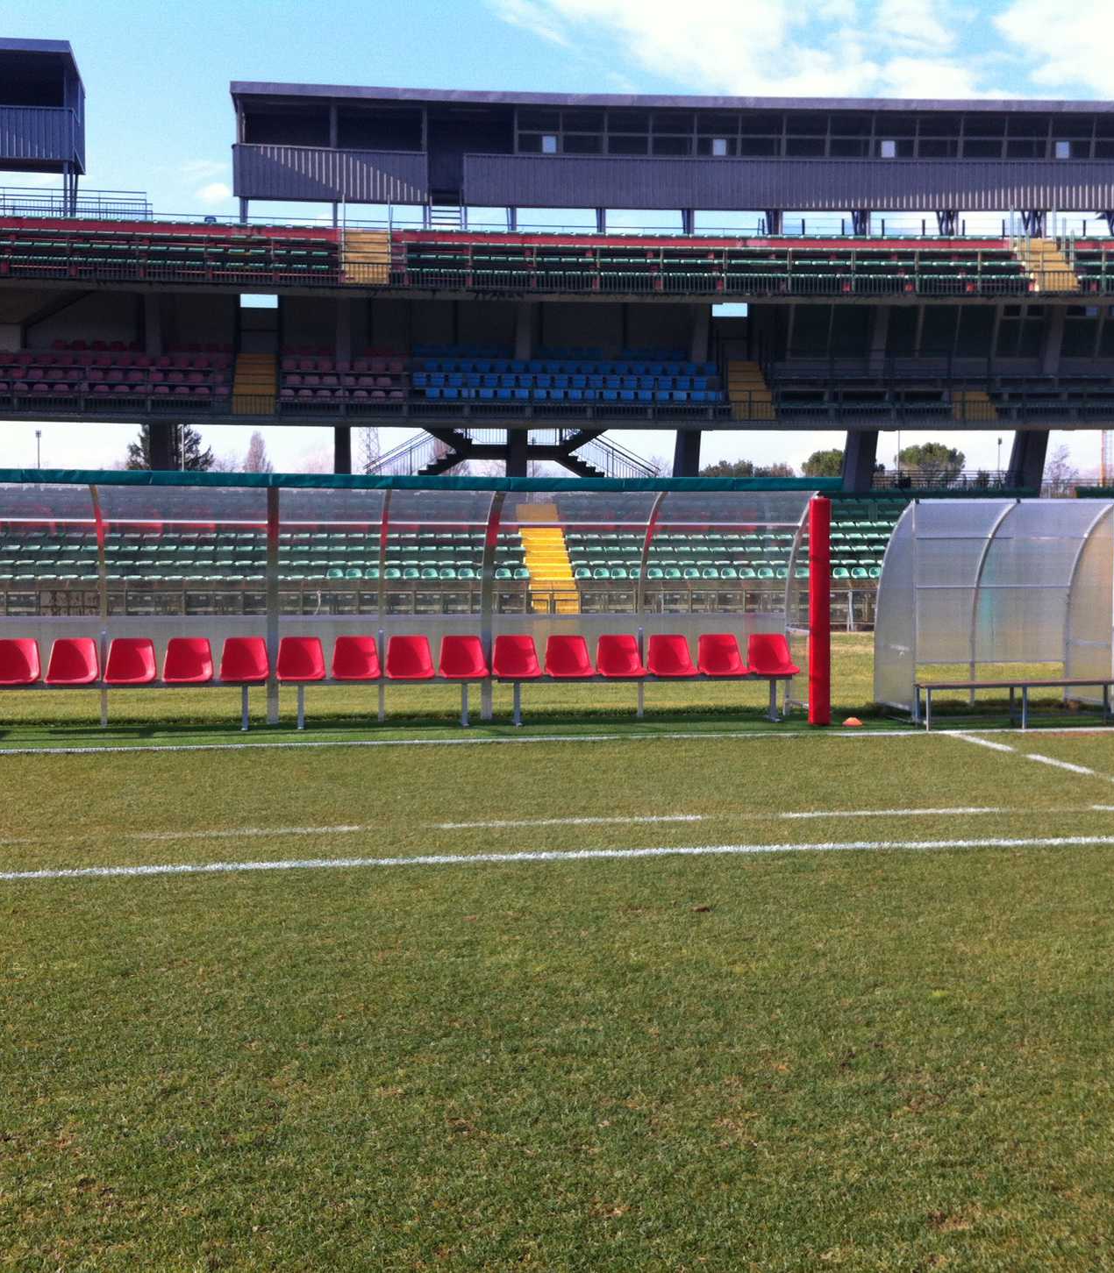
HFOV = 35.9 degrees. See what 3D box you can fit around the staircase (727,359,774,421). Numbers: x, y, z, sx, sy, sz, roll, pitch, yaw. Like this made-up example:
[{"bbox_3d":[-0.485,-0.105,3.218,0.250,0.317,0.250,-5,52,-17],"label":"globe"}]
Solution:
[{"bbox_3d":[5.247,-6.671,46.600,1.100,1.900,2.600,0,2,-4],"label":"staircase"}]

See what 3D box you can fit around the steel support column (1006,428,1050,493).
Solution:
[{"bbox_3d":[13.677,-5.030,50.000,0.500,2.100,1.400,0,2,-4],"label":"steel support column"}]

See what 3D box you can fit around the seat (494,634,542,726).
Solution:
[{"bbox_3d":[-0.374,0.381,14.807,0.425,0.769,0.440,0,4,-11],"label":"seat"}]

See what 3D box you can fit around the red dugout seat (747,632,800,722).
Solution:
[{"bbox_3d":[1.968,0.373,15.700,0.440,0.800,0.460,0,2,-11],"label":"red dugout seat"}]

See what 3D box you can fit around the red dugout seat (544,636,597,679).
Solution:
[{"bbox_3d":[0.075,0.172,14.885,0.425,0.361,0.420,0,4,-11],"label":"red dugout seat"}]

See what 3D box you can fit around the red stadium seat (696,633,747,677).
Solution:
[{"bbox_3d":[1.491,0.169,15.600,0.430,0.400,0.440,0,2,-11],"label":"red stadium seat"}]

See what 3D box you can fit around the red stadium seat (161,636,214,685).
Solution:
[{"bbox_3d":[-3.062,0.194,14.247,0.425,0.361,0.420,0,4,-11],"label":"red stadium seat"}]

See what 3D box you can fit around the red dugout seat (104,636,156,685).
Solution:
[{"bbox_3d":[-3.615,0.207,14.600,0.430,0.400,0.440,0,2,-11],"label":"red dugout seat"}]

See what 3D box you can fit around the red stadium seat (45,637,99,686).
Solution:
[{"bbox_3d":[-3.958,0.201,14.065,0.425,0.361,0.420,0,4,-11],"label":"red stadium seat"}]

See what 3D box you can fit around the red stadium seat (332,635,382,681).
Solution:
[{"bbox_3d":[-1.850,0.205,15.819,0.440,0.430,0.420,0,1,-11],"label":"red stadium seat"}]

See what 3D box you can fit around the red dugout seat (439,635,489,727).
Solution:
[{"bbox_3d":[-0.823,0.384,14.716,0.425,0.769,0.440,0,4,-11],"label":"red dugout seat"}]

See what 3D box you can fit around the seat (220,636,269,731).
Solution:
[{"bbox_3d":[-2.830,0.423,15.632,0.440,0.850,0.420,0,1,-11],"label":"seat"}]

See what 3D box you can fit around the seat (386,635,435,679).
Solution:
[{"bbox_3d":[-1.270,0.182,14.612,0.425,0.361,0.420,0,4,-11],"label":"seat"}]

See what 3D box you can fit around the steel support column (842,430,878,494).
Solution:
[{"bbox_3d":[8.910,-5.119,50.500,0.500,1.850,1.200,0,20,-3],"label":"steel support column"}]

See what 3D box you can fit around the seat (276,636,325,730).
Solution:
[{"bbox_3d":[-2.167,0.394,14.443,0.425,0.769,0.440,0,4,-11],"label":"seat"}]

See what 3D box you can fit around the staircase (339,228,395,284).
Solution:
[{"bbox_3d":[-5.238,-10.493,47.500,1.350,1.900,2.400,0,4,-7],"label":"staircase"}]

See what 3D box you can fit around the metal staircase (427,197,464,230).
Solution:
[{"bbox_3d":[-2.886,-10.823,44.400,0.950,1.050,0.950,0,2,-4],"label":"metal staircase"}]

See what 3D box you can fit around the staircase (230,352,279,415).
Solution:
[{"bbox_3d":[-7.905,-6.625,45.300,1.100,1.900,2.600,0,2,-4],"label":"staircase"}]

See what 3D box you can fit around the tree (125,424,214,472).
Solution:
[{"bbox_3d":[-24.642,-8.384,110.000,7.000,11.500,7.000,0,2,-4],"label":"tree"}]

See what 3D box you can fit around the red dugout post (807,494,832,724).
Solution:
[{"bbox_3d":[2.425,-0.242,15.893,0.190,2.120,0.190,0,1,-11],"label":"red dugout post"}]

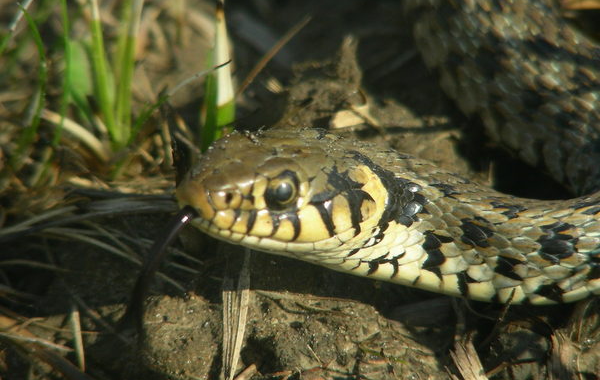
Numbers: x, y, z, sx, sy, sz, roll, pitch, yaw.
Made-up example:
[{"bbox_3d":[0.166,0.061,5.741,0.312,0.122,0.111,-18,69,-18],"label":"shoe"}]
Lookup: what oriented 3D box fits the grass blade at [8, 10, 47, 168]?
[{"bbox_3d":[-0.052,-0.019,1.250,0.007,0.034,0.004,0,20,0],"label":"grass blade"}]

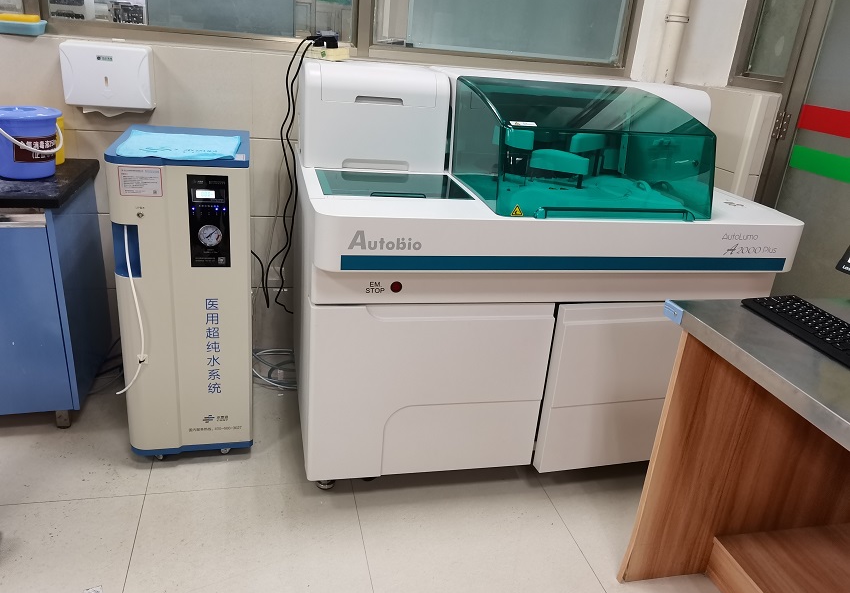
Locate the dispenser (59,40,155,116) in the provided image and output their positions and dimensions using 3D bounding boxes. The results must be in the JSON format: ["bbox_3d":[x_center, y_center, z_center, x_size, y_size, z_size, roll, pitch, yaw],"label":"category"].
[{"bbox_3d":[-1.060,-0.743,2.231,0.271,0.202,0.097,0,22,-14],"label":"dispenser"}]

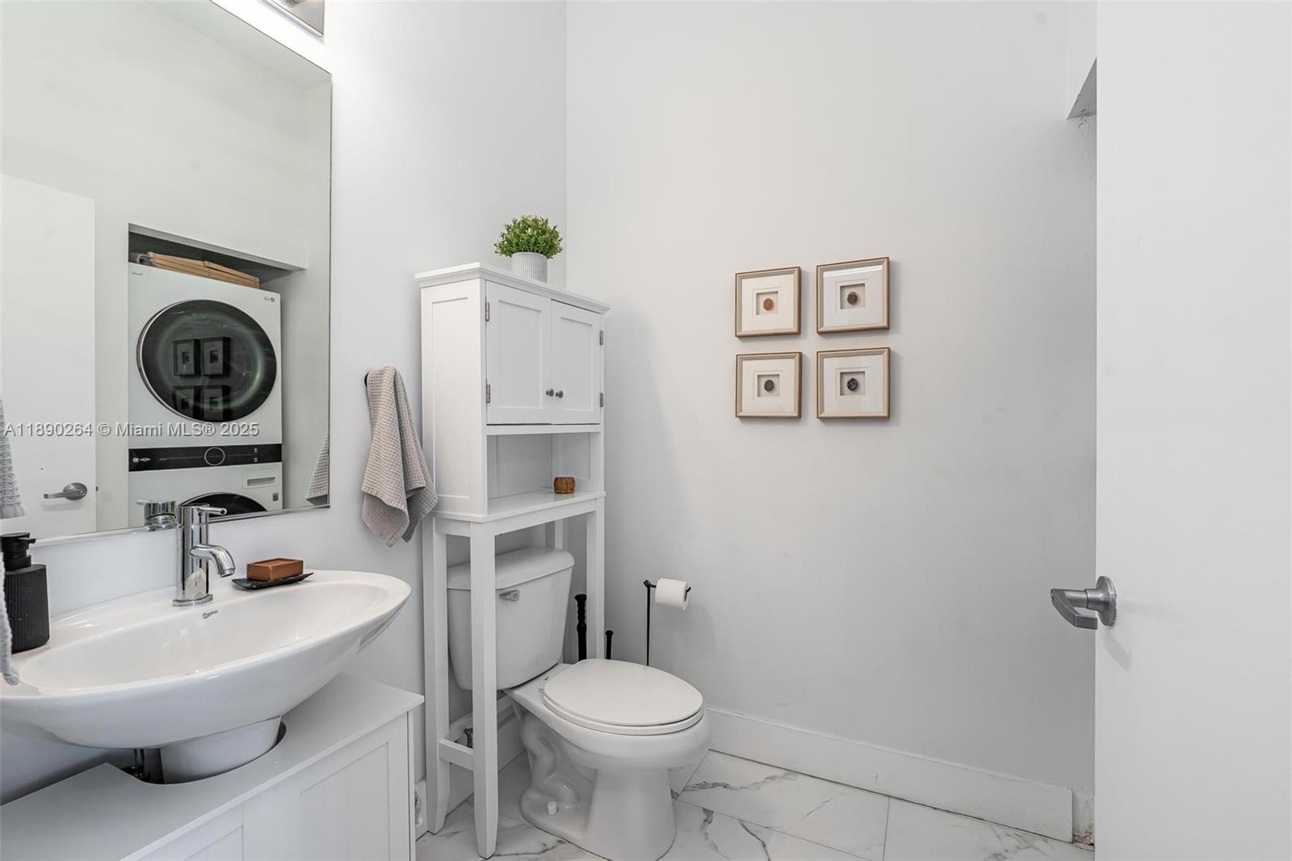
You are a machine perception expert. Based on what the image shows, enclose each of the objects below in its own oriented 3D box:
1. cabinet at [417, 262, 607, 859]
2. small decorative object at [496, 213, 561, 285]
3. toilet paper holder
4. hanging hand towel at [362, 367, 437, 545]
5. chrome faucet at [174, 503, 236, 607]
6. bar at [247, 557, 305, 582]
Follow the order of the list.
[{"bbox_3d":[-0.385,0.351,1.848,0.248,1.580,0.655,0,0,26],"label":"cabinet"},{"bbox_3d":[-0.369,-0.561,1.826,0.210,0.240,0.210,0,0,0],"label":"small decorative object"},{"bbox_3d":[0.059,0.827,1.969,0.200,0.622,0.145,0,0,26],"label":"toilet paper holder"},{"bbox_3d":[-0.640,0.067,1.451,0.180,0.430,0.140,0,0,26],"label":"hanging hand towel"},{"bbox_3d":[-0.811,0.229,1.059,0.152,0.182,0.058,0,0,26],"label":"chrome faucet"},{"bbox_3d":[-0.764,0.286,1.185,0.073,0.028,0.069,0,1,23],"label":"bar"}]

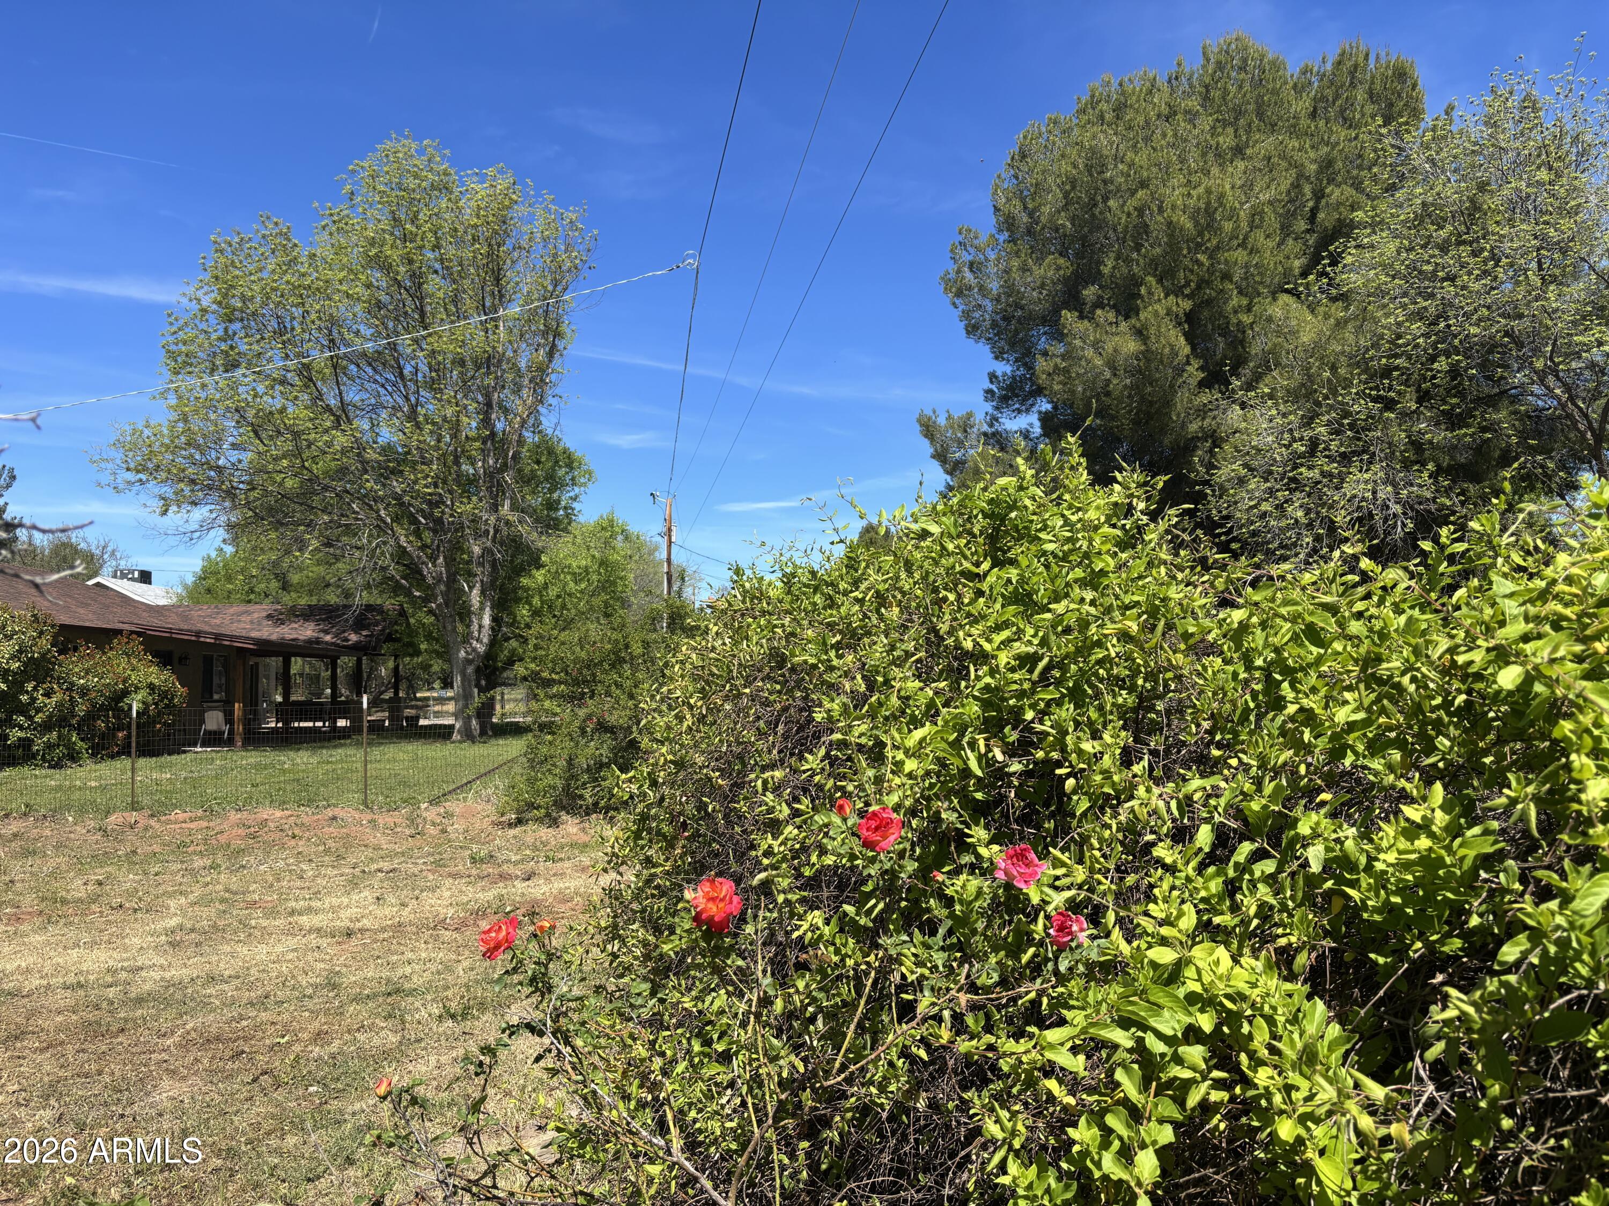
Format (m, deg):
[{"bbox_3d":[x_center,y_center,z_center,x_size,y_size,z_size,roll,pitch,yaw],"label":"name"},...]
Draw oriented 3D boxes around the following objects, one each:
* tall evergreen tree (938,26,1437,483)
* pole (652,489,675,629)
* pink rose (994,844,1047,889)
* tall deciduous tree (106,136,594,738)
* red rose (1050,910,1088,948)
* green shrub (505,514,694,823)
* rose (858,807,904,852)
[{"bbox_3d":[8.235,-4.606,25.558,11.300,15.340,10.800,0,-3,0],"label":"tall evergreen tree"},{"bbox_3d":[-6.553,-0.176,55.713,0.950,9.970,0.600,0,-3,0],"label":"pole"},{"bbox_3d":[0.395,0.479,2.200,0.095,0.080,0.085,0,-3,0],"label":"pink rose"},{"bbox_3d":[-10.528,-3.838,27.595,11.300,14.040,10.800,0,-3,0],"label":"tall deciduous tree"},{"bbox_3d":[0.470,0.581,2.150,0.070,0.070,0.068,0,-3,6],"label":"red rose"},{"bbox_3d":[-2.408,0.685,14.100,2.400,3.460,2.400,0,-3,0],"label":"green shrub"},{"bbox_3d":[0.145,0.432,2.300,0.086,0.084,0.080,-1,-3,11],"label":"rose"}]

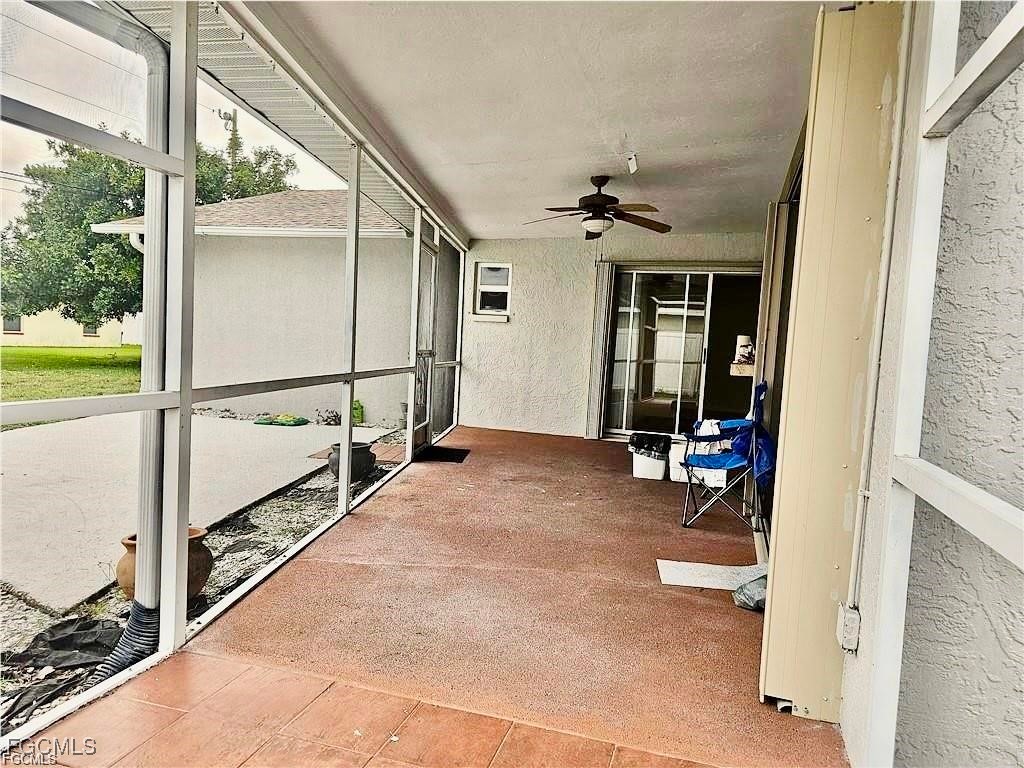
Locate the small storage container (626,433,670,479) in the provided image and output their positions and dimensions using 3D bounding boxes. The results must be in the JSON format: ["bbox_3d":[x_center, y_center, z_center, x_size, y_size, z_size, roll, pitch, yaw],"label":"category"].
[{"bbox_3d":[1.243,0.648,6.188,0.380,0.410,0.310,4,4,18],"label":"small storage container"}]

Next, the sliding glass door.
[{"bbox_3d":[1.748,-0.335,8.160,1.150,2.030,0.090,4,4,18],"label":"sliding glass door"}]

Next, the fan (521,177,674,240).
[{"bbox_3d":[0.680,-1.398,5.311,1.240,0.440,1.240,4,4,18],"label":"fan"}]

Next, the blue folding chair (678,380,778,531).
[{"bbox_3d":[1.483,0.469,4.660,0.610,1.000,0.730,4,4,18],"label":"blue folding chair"}]

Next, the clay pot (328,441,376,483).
[{"bbox_3d":[-1.364,0.668,5.848,0.405,0.290,0.405,3,4,0],"label":"clay pot"}]

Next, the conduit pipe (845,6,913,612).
[{"bbox_3d":[1.085,-0.236,2.005,0.035,1.870,0.035,4,4,18],"label":"conduit pipe"}]

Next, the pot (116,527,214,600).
[{"bbox_3d":[-1.612,0.835,3.181,0.445,0.310,0.445,3,4,0],"label":"pot"}]

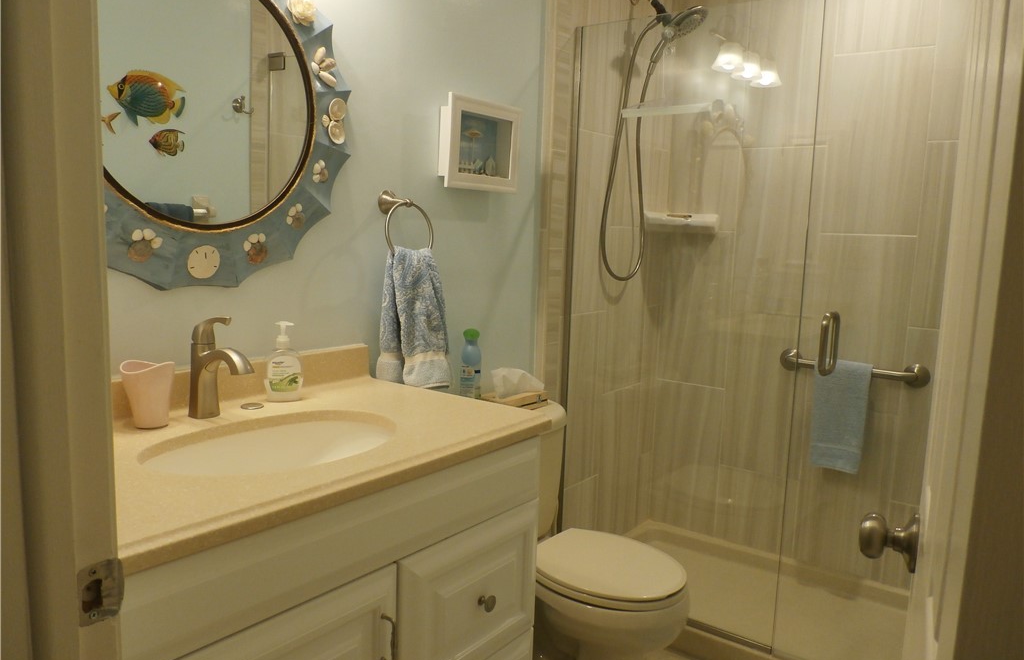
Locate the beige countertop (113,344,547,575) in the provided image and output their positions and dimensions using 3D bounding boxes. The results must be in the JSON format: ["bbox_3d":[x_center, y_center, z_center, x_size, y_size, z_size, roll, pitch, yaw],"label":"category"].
[{"bbox_3d":[-0.398,0.149,1.221,0.547,0.104,0.880,7,8,36],"label":"beige countertop"}]

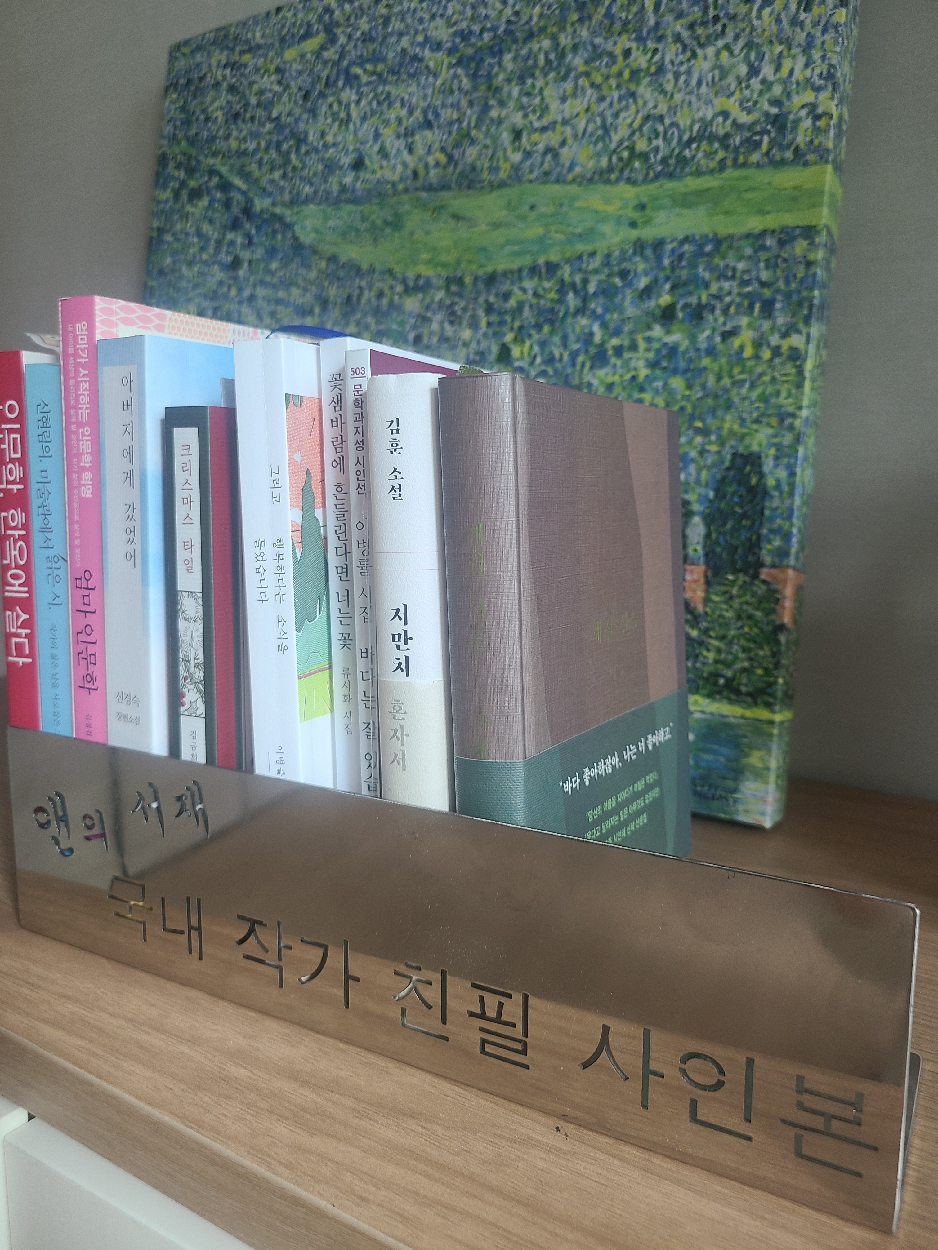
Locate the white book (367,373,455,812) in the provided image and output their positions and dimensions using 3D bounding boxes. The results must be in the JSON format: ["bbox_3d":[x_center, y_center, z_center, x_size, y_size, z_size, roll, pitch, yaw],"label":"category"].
[{"bbox_3d":[0.016,0.022,0.320,0.022,0.193,0.135,3,8,28],"label":"white book"}]

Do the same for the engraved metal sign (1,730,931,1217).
[{"bbox_3d":[-0.018,0.082,0.312,0.301,0.079,0.079,5,10,28],"label":"engraved metal sign"}]

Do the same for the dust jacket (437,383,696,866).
[{"bbox_3d":[0.040,0.024,0.308,0.022,0.192,0.138,1,8,30],"label":"dust jacket"}]

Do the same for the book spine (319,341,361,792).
[{"bbox_3d":[-0.005,0.015,0.328,0.009,0.205,0.129,3,8,28],"label":"book spine"}]

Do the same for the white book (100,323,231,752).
[{"bbox_3d":[-0.072,0.006,0.369,0.024,0.211,0.145,8,11,33],"label":"white book"}]

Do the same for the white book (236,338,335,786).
[{"bbox_3d":[-0.026,0.012,0.340,0.018,0.206,0.131,3,9,29],"label":"white book"}]

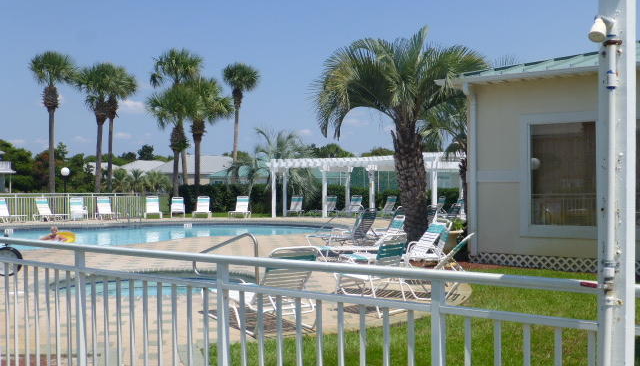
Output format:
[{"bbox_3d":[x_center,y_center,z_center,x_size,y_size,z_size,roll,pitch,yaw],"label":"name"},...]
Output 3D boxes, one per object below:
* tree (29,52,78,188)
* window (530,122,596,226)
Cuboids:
[{"bbox_3d":[-13.911,-2.626,37.500,2.500,8.400,2.500,0,0,0],"label":"tree"},{"bbox_3d":[4.220,-0.150,12.550,1.150,1.800,0.100,0,0,34],"label":"window"}]

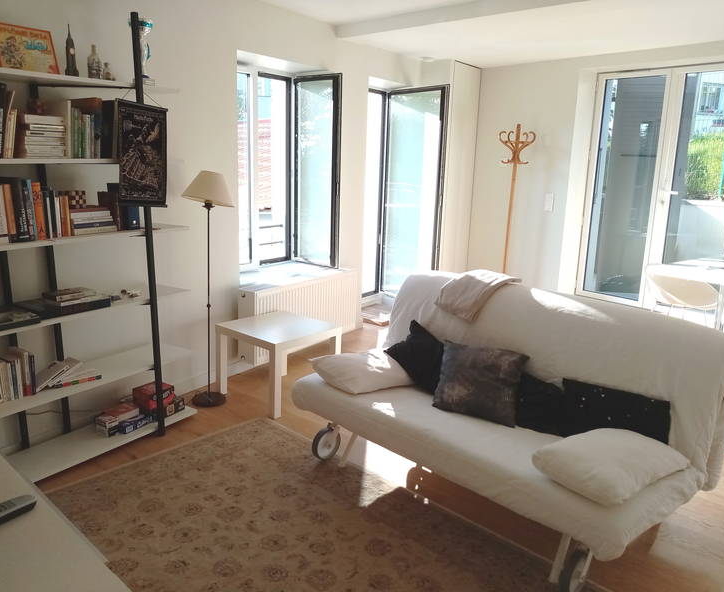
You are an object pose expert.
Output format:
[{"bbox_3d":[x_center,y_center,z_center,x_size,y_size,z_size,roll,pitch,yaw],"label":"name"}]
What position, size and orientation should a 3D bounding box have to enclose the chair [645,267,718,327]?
[{"bbox_3d":[2.314,0.192,4.346,0.530,0.770,0.540,10,16,30],"label":"chair"}]

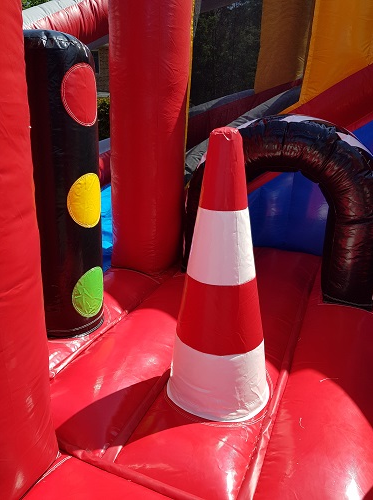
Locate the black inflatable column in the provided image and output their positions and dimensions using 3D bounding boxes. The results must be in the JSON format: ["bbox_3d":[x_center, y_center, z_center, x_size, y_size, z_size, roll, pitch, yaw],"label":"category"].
[{"bbox_3d":[-0.820,-0.368,2.418,0.516,1.788,0.516,6,14,23],"label":"black inflatable column"}]

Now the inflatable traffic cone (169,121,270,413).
[{"bbox_3d":[0.162,0.088,1.737,0.509,1.232,0.509,1,13,0],"label":"inflatable traffic cone"}]

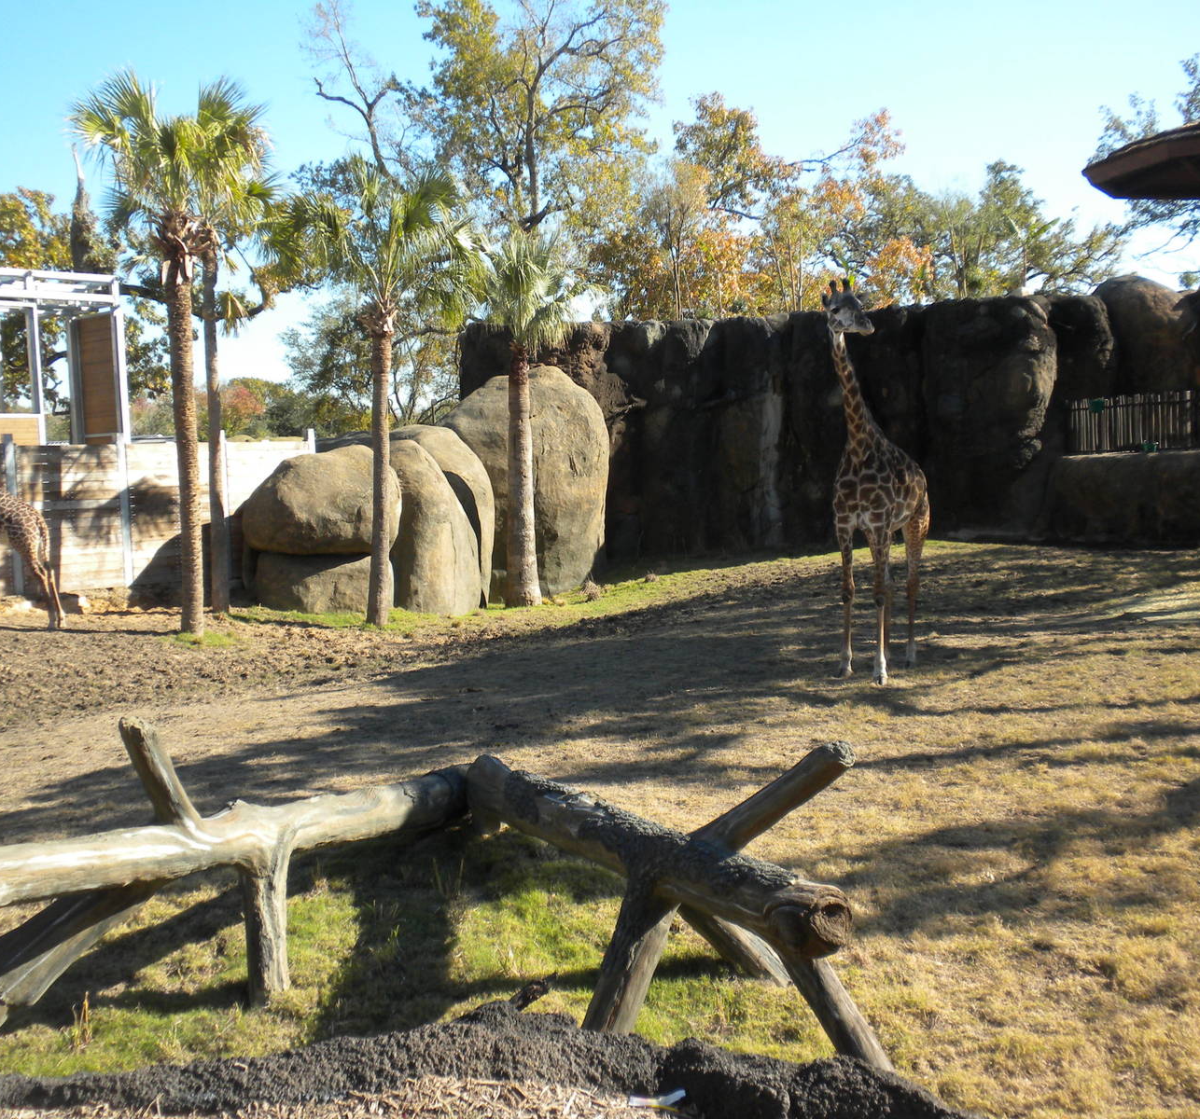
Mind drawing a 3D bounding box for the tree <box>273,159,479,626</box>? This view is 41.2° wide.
[{"bbox_3d":[-3.303,-2.609,24.360,3.200,7.200,3.200,-2,4,0],"label":"tree"}]

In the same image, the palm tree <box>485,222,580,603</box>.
[{"bbox_3d":[-1.141,-2.309,25.796,2.000,6.100,2.000,-2,4,0],"label":"palm tree"}]

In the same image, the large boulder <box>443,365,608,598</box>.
[{"bbox_3d":[-1.258,-1.477,28.261,3.000,4.150,2.500,-2,4,0],"label":"large boulder"}]

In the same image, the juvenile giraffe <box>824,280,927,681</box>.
[{"bbox_3d":[2.882,-0.912,16.960,0.750,4.200,1.950,0,4,31],"label":"juvenile giraffe"}]

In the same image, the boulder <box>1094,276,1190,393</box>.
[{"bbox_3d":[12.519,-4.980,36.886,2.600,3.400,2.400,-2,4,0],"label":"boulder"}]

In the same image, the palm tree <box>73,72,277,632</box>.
[{"bbox_3d":[-6.468,-3.154,24.216,3.000,8.500,3.000,-2,4,0],"label":"palm tree"}]

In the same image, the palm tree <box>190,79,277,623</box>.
[{"bbox_3d":[-6.160,-3.552,26.303,2.200,8.900,2.200,-2,4,0],"label":"palm tree"}]

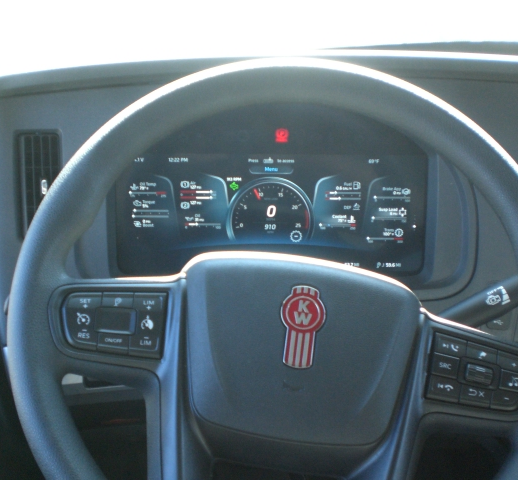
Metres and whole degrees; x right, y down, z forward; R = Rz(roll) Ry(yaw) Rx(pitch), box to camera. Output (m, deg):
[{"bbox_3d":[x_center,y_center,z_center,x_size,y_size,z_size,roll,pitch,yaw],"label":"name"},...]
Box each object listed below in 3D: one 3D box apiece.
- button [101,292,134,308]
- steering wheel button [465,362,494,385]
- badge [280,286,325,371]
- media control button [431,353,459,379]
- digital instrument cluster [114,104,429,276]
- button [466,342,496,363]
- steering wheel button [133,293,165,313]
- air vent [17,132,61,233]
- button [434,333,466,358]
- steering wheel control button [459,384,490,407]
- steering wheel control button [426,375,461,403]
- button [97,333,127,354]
[{"bbox_3d":[-0.115,0.050,0.576,0.026,0.013,0.006,5,-15,1],"label":"button"},{"bbox_3d":[0.174,0.108,0.559,0.021,0.012,0.008,14,-19,1],"label":"steering wheel button"},{"bbox_3d":[0.035,0.070,0.570,0.036,0.067,0.004,6,-15,2],"label":"badge"},{"bbox_3d":[0.148,0.101,0.559,0.021,0.018,0.007,13,-19,0],"label":"media control button"},{"bbox_3d":[0.016,-0.062,0.848,0.367,0.208,0.050,0,10,0],"label":"digital instrument cluster"},{"bbox_3d":[0.179,0.092,0.565,0.025,0.013,0.007,13,-19,0],"label":"button"},{"bbox_3d":[-0.086,0.051,0.559,0.025,0.016,0.007,3,-19,-3],"label":"steering wheel button"},{"bbox_3d":[-0.248,-0.062,0.800,0.048,0.121,0.025,-1,5,-12],"label":"air vent"},{"bbox_3d":[0.154,0.086,0.566,0.027,0.018,0.006,10,-15,3],"label":"button"},{"bbox_3d":[0.170,0.124,0.553,0.025,0.013,0.007,12,-19,0],"label":"steering wheel control button"},{"bbox_3d":[0.146,0.118,0.557,0.026,0.018,0.006,8,-15,2],"label":"steering wheel control button"},{"bbox_3d":[-0.113,0.081,0.547,0.024,0.014,0.007,4,-19,-3],"label":"button"}]

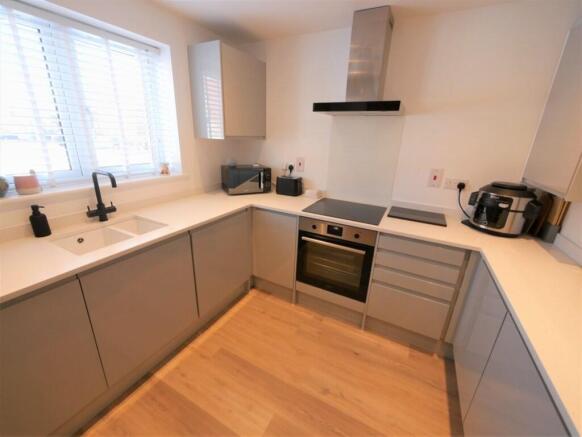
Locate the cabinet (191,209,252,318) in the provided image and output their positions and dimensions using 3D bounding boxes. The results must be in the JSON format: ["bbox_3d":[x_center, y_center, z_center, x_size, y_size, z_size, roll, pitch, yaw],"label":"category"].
[{"bbox_3d":[-0.769,0.275,2.018,0.570,0.700,0.600,12,21,26],"label":"cabinet"}]

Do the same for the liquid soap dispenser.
[{"bbox_3d":[-1.387,0.013,1.302,0.083,0.172,0.070,4,19,6],"label":"liquid soap dispenser"}]

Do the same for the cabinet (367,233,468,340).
[{"bbox_3d":[0.959,0.396,1.878,0.499,0.698,0.591,12,21,25],"label":"cabinet"}]

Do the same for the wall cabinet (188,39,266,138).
[{"bbox_3d":[-0.563,-1.137,2.243,0.342,0.713,0.616,12,21,25],"label":"wall cabinet"}]

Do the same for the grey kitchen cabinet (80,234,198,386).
[{"bbox_3d":[-1.070,0.443,1.518,0.595,0.682,0.599,12,21,25],"label":"grey kitchen cabinet"}]

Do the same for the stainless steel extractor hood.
[{"bbox_3d":[0.550,-1.115,1.727,0.596,0.658,0.467,12,21,25],"label":"stainless steel extractor hood"}]

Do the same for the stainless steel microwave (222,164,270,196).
[{"bbox_3d":[-0.479,-0.426,2.527,0.444,0.246,0.340,-7,21,-24],"label":"stainless steel microwave"}]

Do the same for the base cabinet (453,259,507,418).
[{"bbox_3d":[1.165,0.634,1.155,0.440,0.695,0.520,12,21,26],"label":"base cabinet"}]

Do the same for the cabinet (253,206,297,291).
[{"bbox_3d":[-0.027,0.198,2.361,0.432,0.727,0.591,12,21,25],"label":"cabinet"}]

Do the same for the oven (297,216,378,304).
[{"bbox_3d":[0.445,0.253,2.060,0.596,0.593,0.565,12,21,26],"label":"oven"}]

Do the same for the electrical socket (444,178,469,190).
[{"bbox_3d":[1.305,-0.265,1.854,0.150,0.083,0.020,12,21,25],"label":"electrical socket"}]

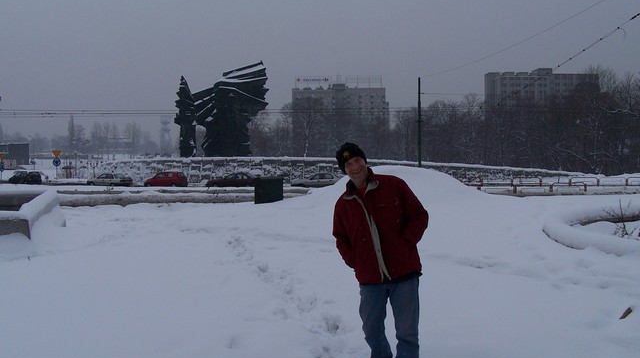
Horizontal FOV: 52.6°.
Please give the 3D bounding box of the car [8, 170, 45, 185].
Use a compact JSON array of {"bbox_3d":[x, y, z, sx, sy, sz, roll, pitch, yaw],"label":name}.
[{"bbox_3d":[-30.804,-0.091,67.743,3.600,1.430,1.600,0,1,36],"label":"car"}]

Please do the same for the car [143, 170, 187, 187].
[{"bbox_3d":[-14.741,0.014,62.170,3.750,1.430,1.640,0,1,6],"label":"car"}]

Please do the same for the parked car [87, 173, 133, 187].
[{"bbox_3d":[-21.576,0.159,66.648,4.400,1.410,1.680,0,1,20],"label":"parked car"}]

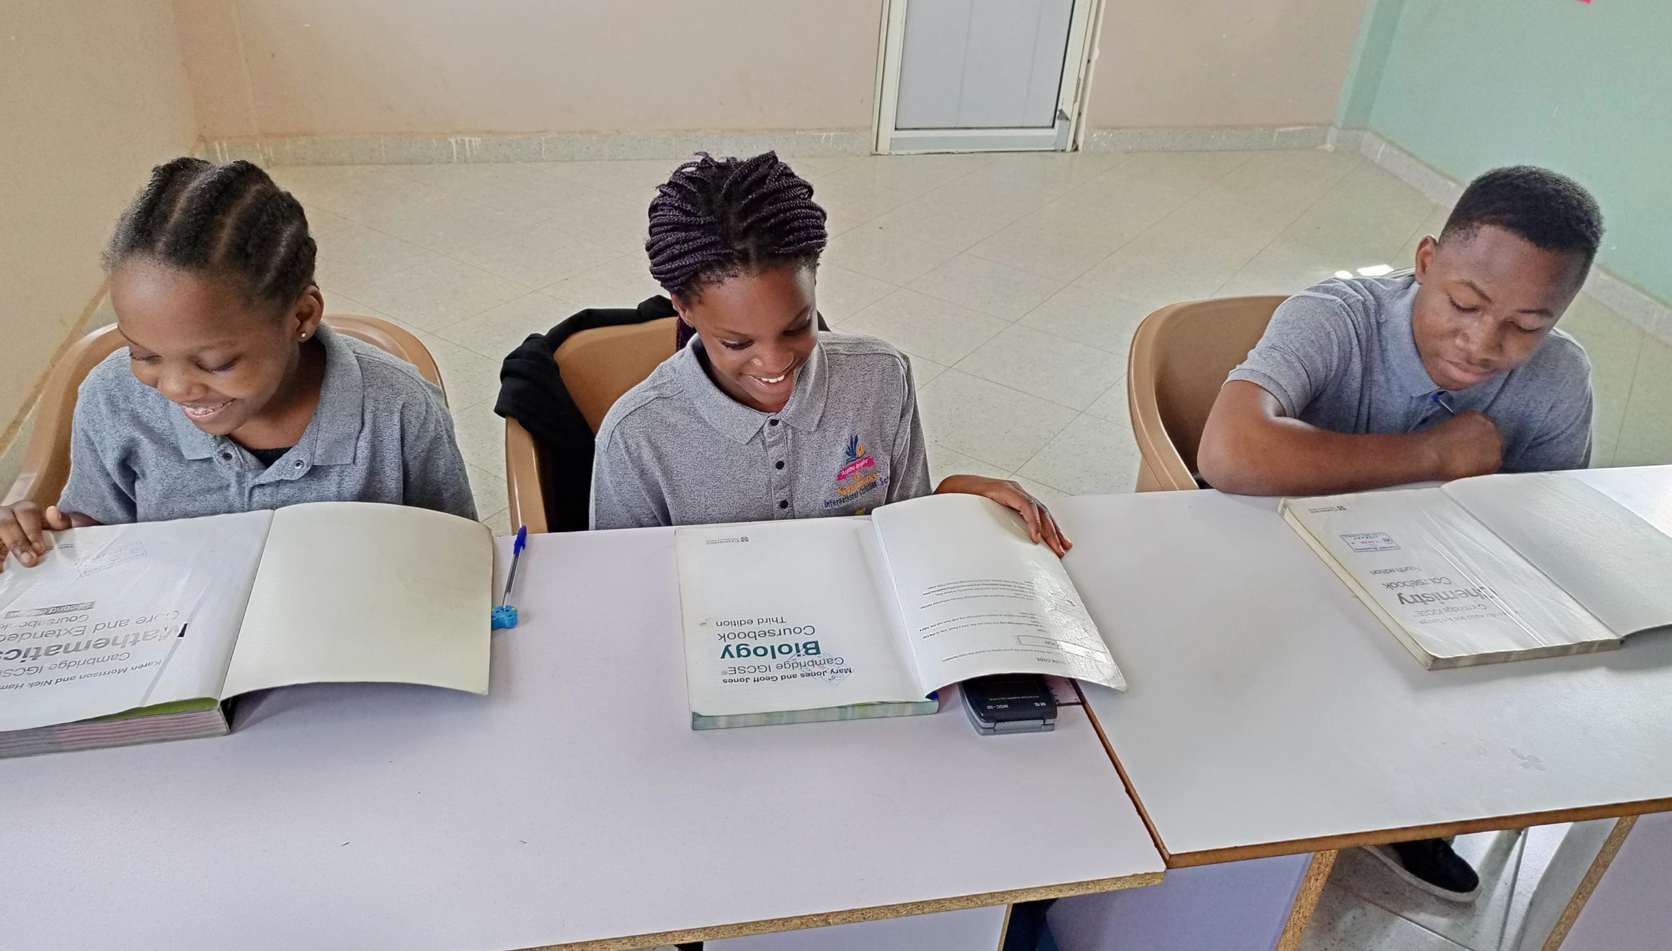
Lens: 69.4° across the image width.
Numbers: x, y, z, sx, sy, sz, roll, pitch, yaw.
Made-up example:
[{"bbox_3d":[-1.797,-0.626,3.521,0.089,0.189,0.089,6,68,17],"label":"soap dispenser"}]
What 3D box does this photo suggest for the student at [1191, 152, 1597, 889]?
[{"bbox_3d":[0.688,0.091,1.722,0.580,1.125,0.560,-1,32,-8],"label":"student"}]

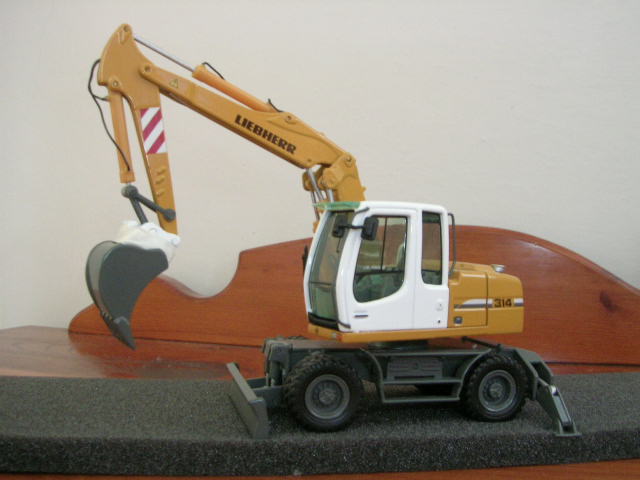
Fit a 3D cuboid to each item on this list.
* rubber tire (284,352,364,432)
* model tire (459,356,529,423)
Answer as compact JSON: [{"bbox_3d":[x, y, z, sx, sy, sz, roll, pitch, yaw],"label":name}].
[{"bbox_3d":[0.001,0.042,0.179,0.021,0.021,0.010,0,0,-15],"label":"rubber tire"},{"bbox_3d":[0.050,0.044,0.192,0.020,0.020,0.009,0,0,-15],"label":"model tire"}]

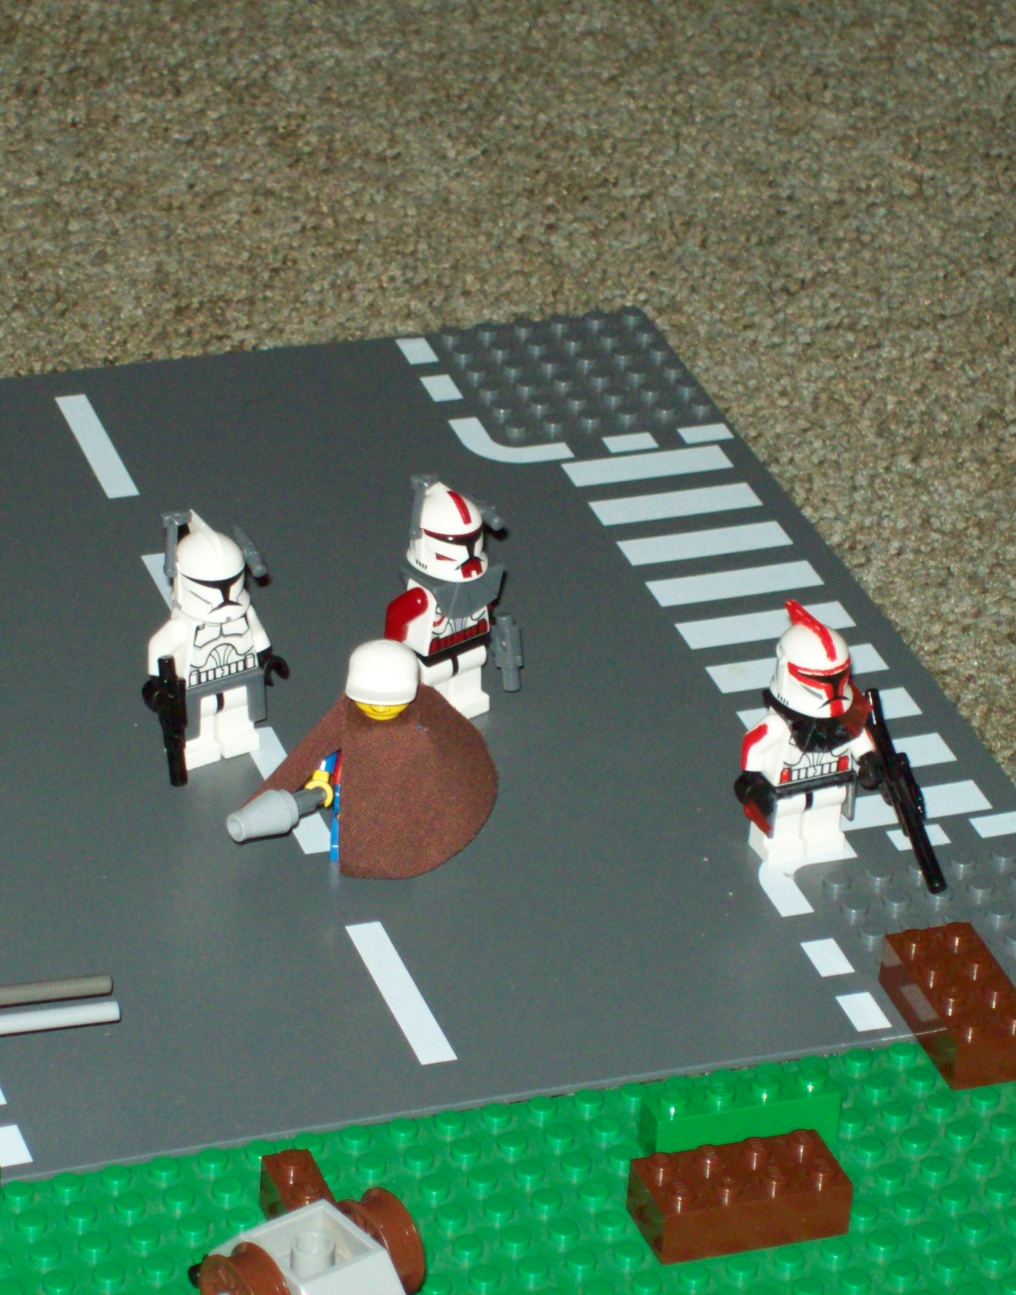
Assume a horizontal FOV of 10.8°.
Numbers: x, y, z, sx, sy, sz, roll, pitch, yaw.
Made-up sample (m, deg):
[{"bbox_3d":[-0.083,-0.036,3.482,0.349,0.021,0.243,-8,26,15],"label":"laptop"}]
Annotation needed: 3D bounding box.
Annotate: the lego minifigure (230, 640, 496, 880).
[{"bbox_3d":[-0.024,0.019,0.930,0.044,0.042,0.026,5,31,2],"label":"lego minifigure"}]

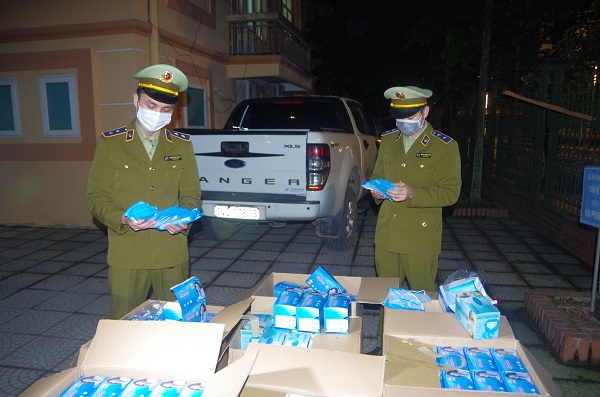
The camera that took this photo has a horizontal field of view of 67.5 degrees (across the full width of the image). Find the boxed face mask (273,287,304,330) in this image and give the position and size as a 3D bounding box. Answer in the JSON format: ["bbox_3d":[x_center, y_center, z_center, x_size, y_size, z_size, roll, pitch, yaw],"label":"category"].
[{"bbox_3d":[-0.046,0.489,1.987,0.100,0.100,0.180,1,10,10],"label":"boxed face mask"}]

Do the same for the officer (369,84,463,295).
[{"bbox_3d":[0.716,0.157,2.885,0.520,1.740,0.430,7,12,39],"label":"officer"}]

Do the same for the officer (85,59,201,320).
[{"bbox_3d":[-0.819,0.207,2.425,0.570,1.810,0.440,-4,10,-22],"label":"officer"}]

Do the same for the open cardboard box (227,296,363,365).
[{"bbox_3d":[0.014,0.686,1.827,0.500,0.360,0.350,1,10,9],"label":"open cardboard box"}]

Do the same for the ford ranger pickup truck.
[{"bbox_3d":[0.059,-0.524,6.775,1.880,1.820,5.350,2,10,14],"label":"ford ranger pickup truck"}]

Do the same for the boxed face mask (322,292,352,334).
[{"bbox_3d":[0.168,0.487,1.927,0.100,0.100,0.180,1,10,10],"label":"boxed face mask"}]

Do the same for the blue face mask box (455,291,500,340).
[{"bbox_3d":[0.750,0.492,1.905,0.102,0.111,0.191,-4,14,-2],"label":"blue face mask box"}]

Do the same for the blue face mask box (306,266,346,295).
[{"bbox_3d":[0.126,0.424,2.134,0.180,0.100,0.095,49,7,22],"label":"blue face mask box"}]

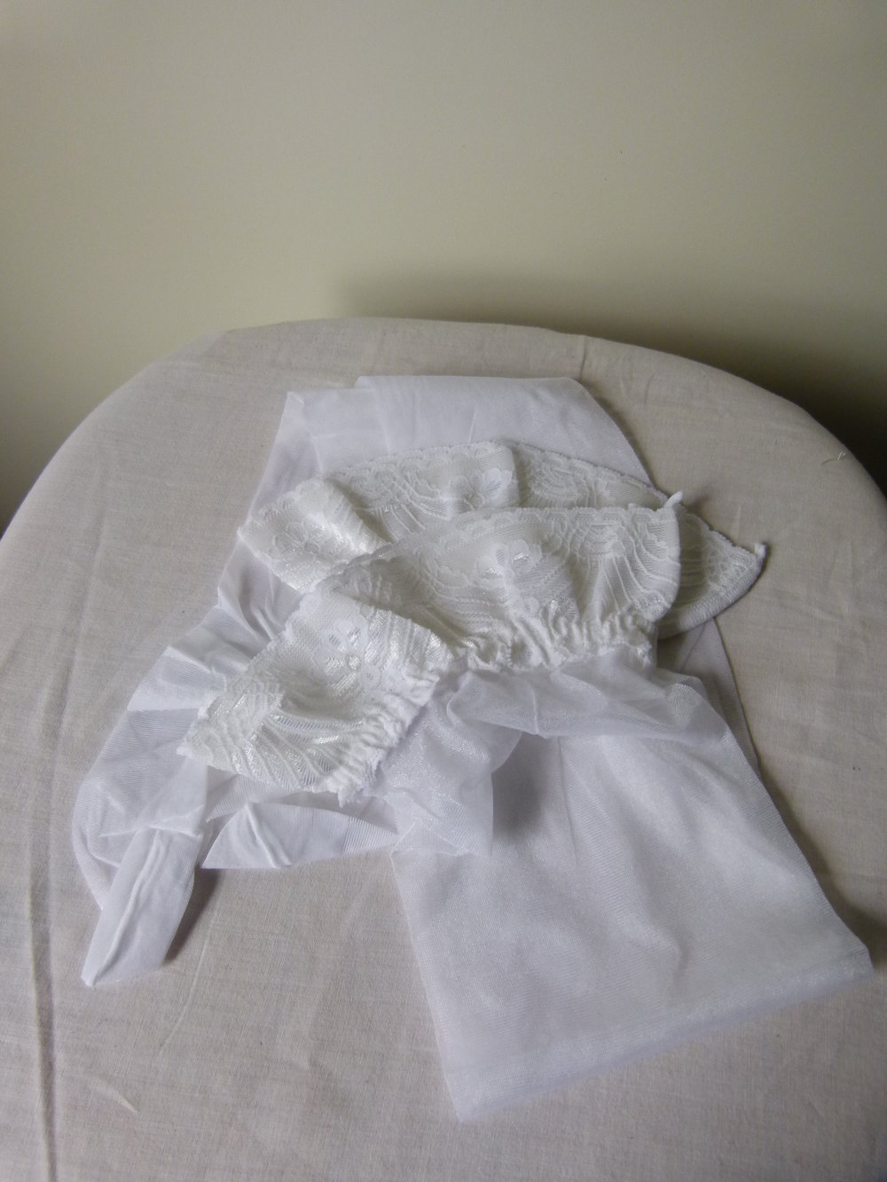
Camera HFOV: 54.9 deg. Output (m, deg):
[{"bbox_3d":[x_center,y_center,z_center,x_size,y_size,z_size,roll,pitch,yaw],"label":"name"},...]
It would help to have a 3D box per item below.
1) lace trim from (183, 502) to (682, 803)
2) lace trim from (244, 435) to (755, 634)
[{"bbox_3d":[0.007,0.017,0.383,0.256,0.037,0.111,-18,60,-11],"label":"lace trim"},{"bbox_3d":[0.028,-0.032,0.422,0.256,0.032,0.105,5,58,3],"label":"lace trim"}]

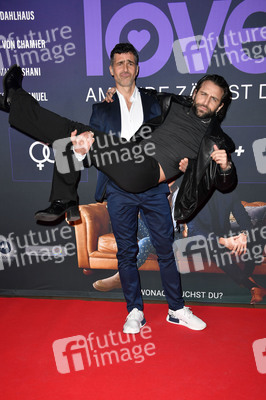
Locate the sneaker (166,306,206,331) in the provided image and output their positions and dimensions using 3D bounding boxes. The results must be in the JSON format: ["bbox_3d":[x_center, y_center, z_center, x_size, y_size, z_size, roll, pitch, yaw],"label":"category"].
[{"bbox_3d":[0.364,0.797,2.874,0.288,0.113,0.106,7,16,30],"label":"sneaker"}]

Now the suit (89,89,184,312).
[{"bbox_3d":[0.015,0.060,2.620,0.630,1.480,0.460,-1,13,0],"label":"suit"}]

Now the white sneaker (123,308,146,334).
[{"bbox_3d":[0.017,0.795,2.830,0.108,0.110,0.288,5,14,23],"label":"white sneaker"}]

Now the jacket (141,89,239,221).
[{"bbox_3d":[0.285,-0.270,2.400,0.720,0.680,0.420,36,10,5],"label":"jacket"}]

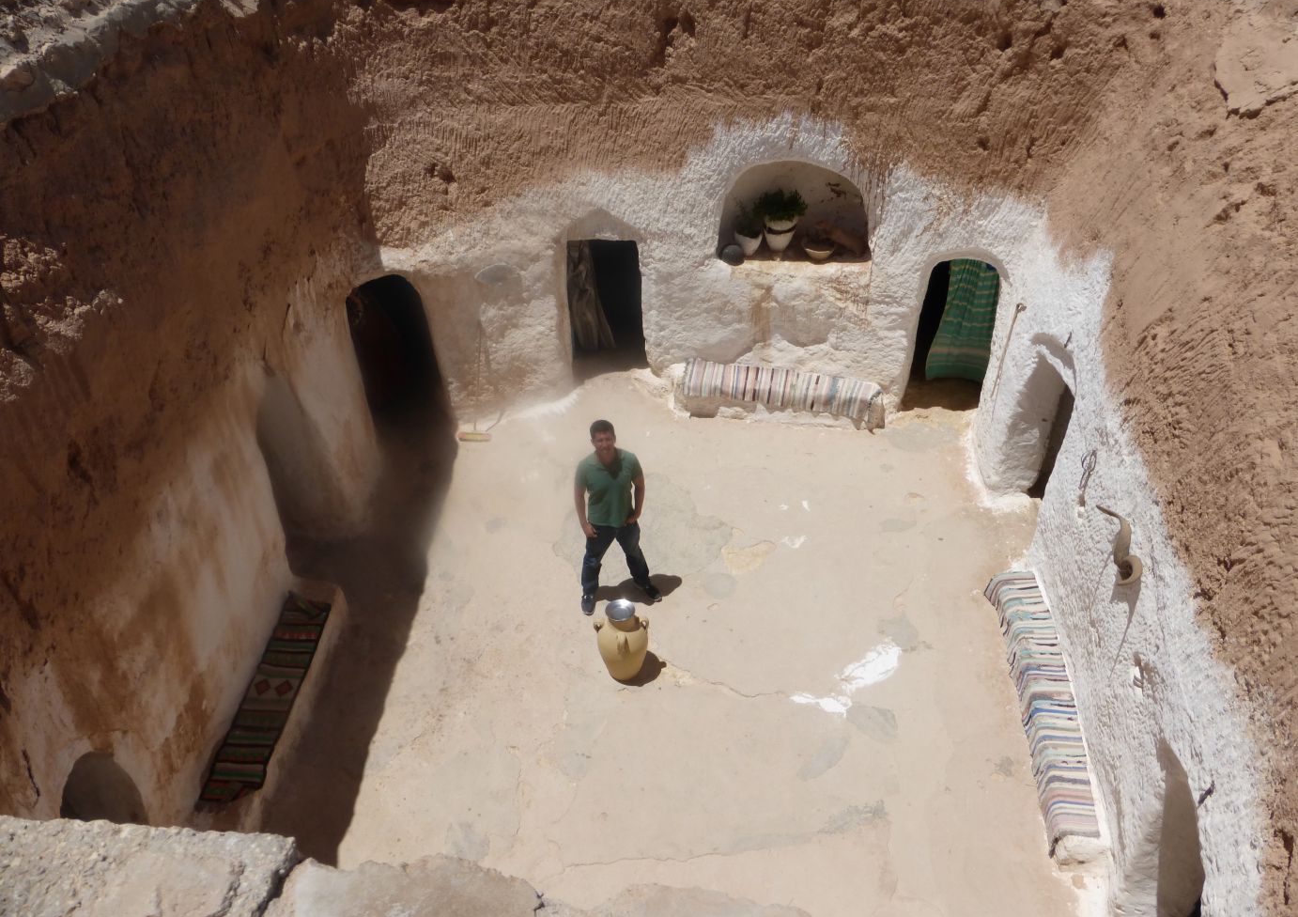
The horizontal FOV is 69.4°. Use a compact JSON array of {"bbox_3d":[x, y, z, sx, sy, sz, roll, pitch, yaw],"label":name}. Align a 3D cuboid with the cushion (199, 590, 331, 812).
[{"bbox_3d":[-2.555,1.549,6.366,0.370,0.040,1.680,-2,37,0],"label":"cushion"}]

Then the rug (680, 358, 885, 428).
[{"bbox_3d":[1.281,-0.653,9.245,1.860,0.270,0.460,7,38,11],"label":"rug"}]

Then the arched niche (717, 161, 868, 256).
[{"bbox_3d":[1.372,-2.332,8.742,1.420,0.900,0.500,4,38,7],"label":"arched niche"}]

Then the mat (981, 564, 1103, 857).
[{"bbox_3d":[2.618,1.603,6.310,0.360,0.240,2.130,3,38,6],"label":"mat"}]

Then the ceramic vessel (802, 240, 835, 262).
[{"bbox_3d":[1.603,-1.970,8.886,0.330,0.160,0.330,-2,37,0],"label":"ceramic vessel"}]

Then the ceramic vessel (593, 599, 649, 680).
[{"bbox_3d":[-0.197,1.296,6.597,0.380,0.630,0.380,-2,37,0],"label":"ceramic vessel"}]

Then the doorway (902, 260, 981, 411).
[{"bbox_3d":[2.917,-1.164,8.903,0.760,1.580,0.300,6,38,9],"label":"doorway"}]

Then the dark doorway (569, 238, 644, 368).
[{"bbox_3d":[-0.426,-1.550,9.615,0.770,1.480,0.250,-2,37,0],"label":"dark doorway"}]

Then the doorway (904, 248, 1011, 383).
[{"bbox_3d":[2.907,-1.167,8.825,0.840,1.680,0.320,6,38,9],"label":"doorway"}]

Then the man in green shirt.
[{"bbox_3d":[-0.248,0.424,6.823,0.580,1.740,0.420,-7,38,-6],"label":"man in green shirt"}]

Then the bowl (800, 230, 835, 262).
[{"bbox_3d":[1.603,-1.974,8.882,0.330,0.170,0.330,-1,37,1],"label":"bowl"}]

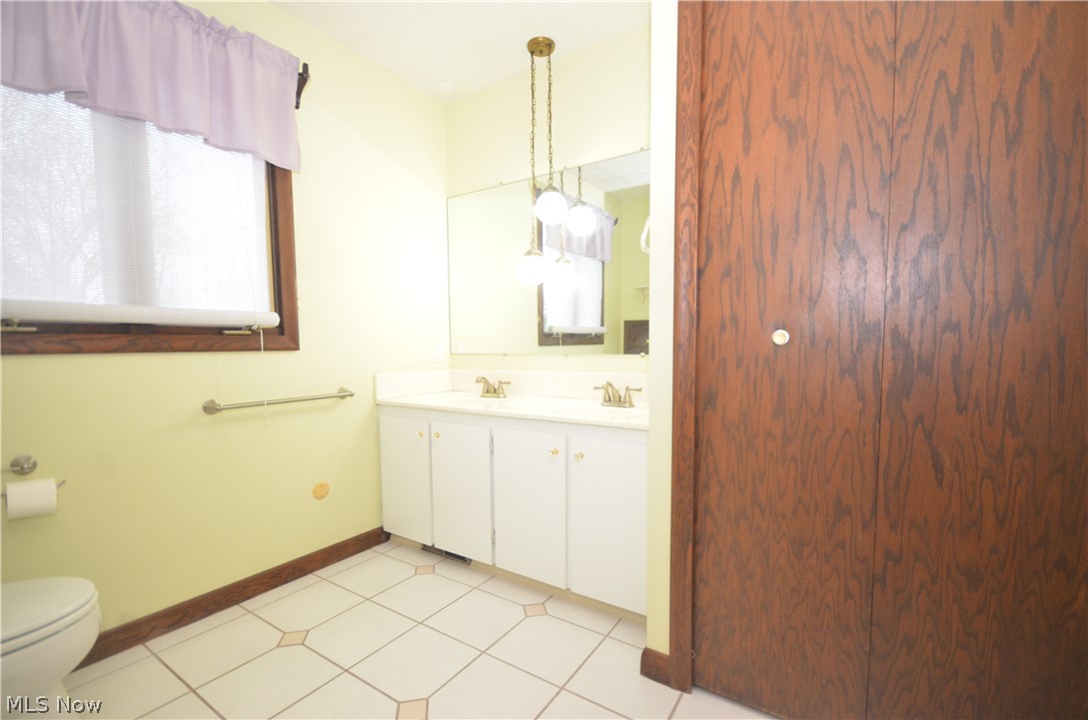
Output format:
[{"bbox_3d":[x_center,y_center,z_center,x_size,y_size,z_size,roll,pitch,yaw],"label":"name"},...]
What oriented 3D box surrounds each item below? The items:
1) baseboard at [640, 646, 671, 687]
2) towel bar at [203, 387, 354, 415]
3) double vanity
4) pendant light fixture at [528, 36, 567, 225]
[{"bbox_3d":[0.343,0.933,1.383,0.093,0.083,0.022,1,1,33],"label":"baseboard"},{"bbox_3d":[-1.081,0.174,1.926,0.080,0.059,0.603,1,1,33],"label":"towel bar"},{"bbox_3d":[-0.079,0.585,2.180,1.505,0.697,0.528,1,1,33],"label":"double vanity"},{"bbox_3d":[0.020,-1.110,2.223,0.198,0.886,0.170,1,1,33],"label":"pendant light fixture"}]

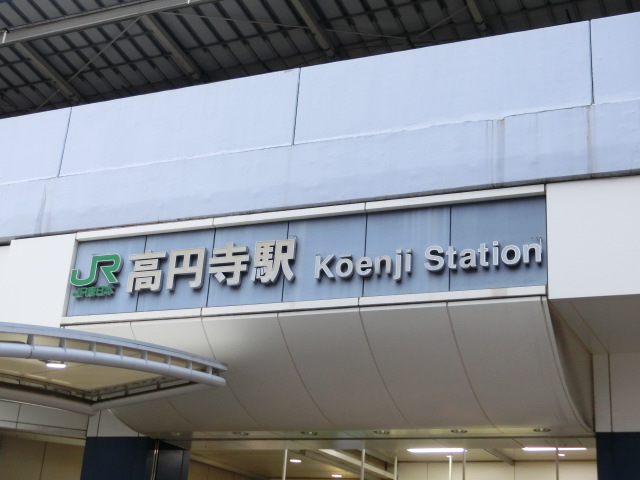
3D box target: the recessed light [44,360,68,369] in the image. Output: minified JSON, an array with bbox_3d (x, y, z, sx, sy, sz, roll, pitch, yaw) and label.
[{"bbox_3d":[-2.990,1.411,10.892,0.220,0.070,0.220,-5,-23,22],"label":"recessed light"}]

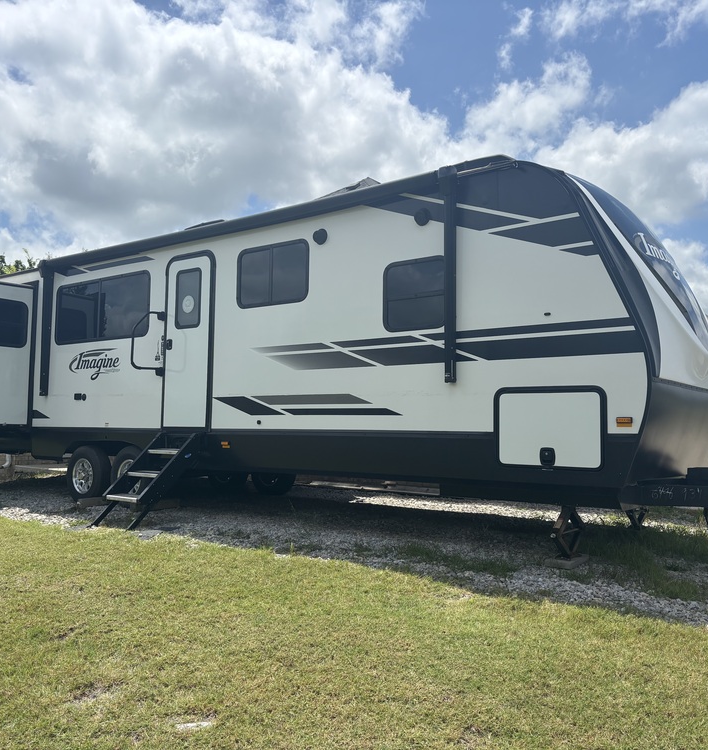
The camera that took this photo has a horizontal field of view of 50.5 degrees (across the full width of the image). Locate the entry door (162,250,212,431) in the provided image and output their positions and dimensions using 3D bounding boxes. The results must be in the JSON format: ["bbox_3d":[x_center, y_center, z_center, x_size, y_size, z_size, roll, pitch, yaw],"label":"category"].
[{"bbox_3d":[-1.709,-0.339,7.777,0.740,1.790,0.060,-3,-5,37],"label":"entry door"}]

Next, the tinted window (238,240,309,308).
[{"bbox_3d":[-0.770,-0.947,7.110,0.926,0.590,0.060,-3,-5,37],"label":"tinted window"}]

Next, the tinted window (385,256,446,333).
[{"bbox_3d":[0.500,-0.646,6.113,0.630,0.593,0.060,-3,-5,37],"label":"tinted window"}]

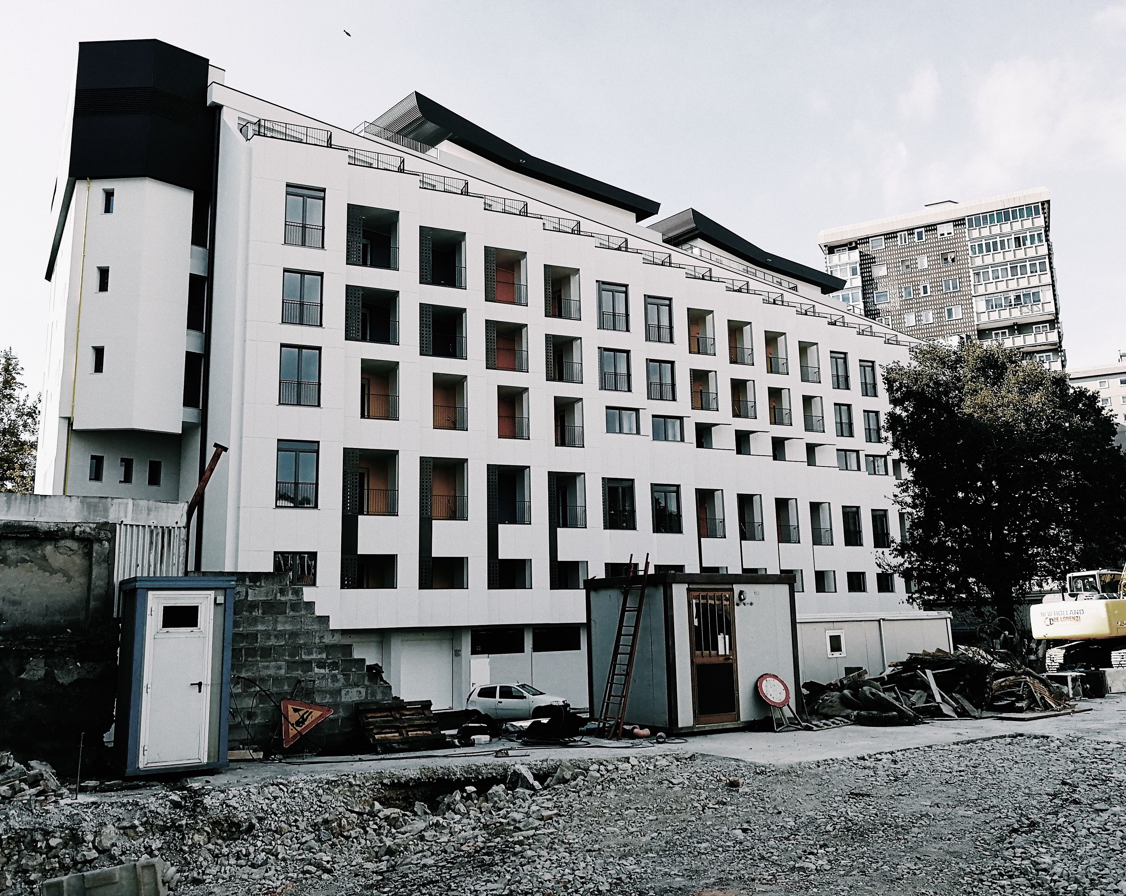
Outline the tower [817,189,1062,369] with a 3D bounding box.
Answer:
[{"bbox_3d":[42.098,-2.006,101.042,22.634,44.435,15.000,-6,-12,23],"label":"tower"}]

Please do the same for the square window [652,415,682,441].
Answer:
[{"bbox_3d":[5.281,-0.959,47.457,1.730,1.300,0.180,3,-12,-22],"label":"square window"}]

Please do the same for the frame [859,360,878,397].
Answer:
[{"bbox_3d":[20.394,-4.611,62.289,1.286,2.460,0.150,3,-11,-22],"label":"frame"}]

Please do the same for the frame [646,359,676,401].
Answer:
[{"bbox_3d":[5.019,-3.454,47.842,1.683,2.135,0.180,3,-12,-22],"label":"frame"}]

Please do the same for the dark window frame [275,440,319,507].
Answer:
[{"bbox_3d":[-9.557,0.960,33.587,1.461,2.484,0.180,3,-12,-22],"label":"dark window frame"}]

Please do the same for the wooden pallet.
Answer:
[{"bbox_3d":[-2.408,4.144,13.927,1.200,0.144,0.800,5,29,-31],"label":"wooden pallet"}]

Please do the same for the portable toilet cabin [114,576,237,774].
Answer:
[{"bbox_3d":[-5.088,2.917,12.175,1.217,2.380,1.121,6,-13,-34],"label":"portable toilet cabin"}]

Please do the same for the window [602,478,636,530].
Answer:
[{"bbox_3d":[2.673,2.715,44.423,1.756,2.484,0.180,3,-12,-22],"label":"window"}]

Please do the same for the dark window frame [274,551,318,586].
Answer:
[{"bbox_3d":[-9.478,4.316,32.954,1.461,1.261,0.180,3,-12,-22],"label":"dark window frame"}]

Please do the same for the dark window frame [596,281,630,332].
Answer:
[{"bbox_3d":[2.444,-7.000,46.256,1.756,2.516,0.180,3,-12,-22],"label":"dark window frame"}]

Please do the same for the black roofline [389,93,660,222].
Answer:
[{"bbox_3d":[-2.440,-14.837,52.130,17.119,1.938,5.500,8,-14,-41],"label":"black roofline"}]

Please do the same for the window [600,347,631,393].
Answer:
[{"bbox_3d":[2.566,-3.860,46.181,1.749,2.149,0.150,3,-11,-22],"label":"window"}]

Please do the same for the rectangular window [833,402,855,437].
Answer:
[{"bbox_3d":[17.908,-1.759,59.423,1.319,2.160,0.150,3,-11,-22],"label":"rectangular window"}]

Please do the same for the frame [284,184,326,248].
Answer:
[{"bbox_3d":[-9.878,-8.873,35.758,1.473,2.489,0.150,3,-11,-22],"label":"frame"}]

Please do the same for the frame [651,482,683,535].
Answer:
[{"bbox_3d":[5.252,3.098,47.179,1.643,2.490,0.150,3,-11,-22],"label":"frame"}]

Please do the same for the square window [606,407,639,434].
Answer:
[{"bbox_3d":[2.948,-1.312,45.835,1.843,1.334,0.150,3,-11,-22],"label":"square window"}]

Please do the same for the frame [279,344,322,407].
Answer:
[{"bbox_3d":[-9.642,-2.646,34.268,1.461,2.289,0.180,3,-12,-22],"label":"frame"}]

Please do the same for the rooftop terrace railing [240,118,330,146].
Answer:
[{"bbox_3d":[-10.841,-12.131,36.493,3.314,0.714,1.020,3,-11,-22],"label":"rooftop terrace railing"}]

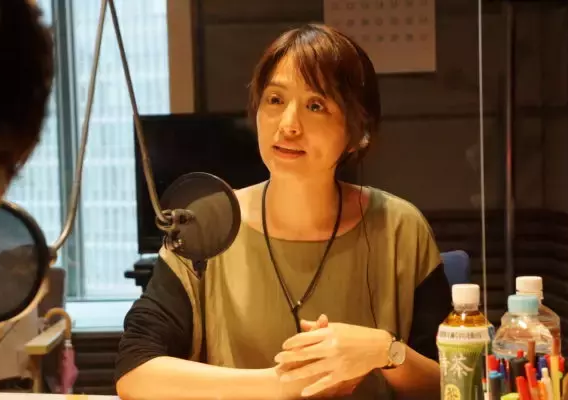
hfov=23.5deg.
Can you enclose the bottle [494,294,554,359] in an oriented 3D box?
[{"bbox_3d":[0.250,0.207,1.423,0.064,0.215,0.064,0,7,10],"label":"bottle"}]

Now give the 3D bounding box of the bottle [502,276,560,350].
[{"bbox_3d":[0.279,0.194,1.548,0.067,0.212,0.067,0,7,10],"label":"bottle"}]

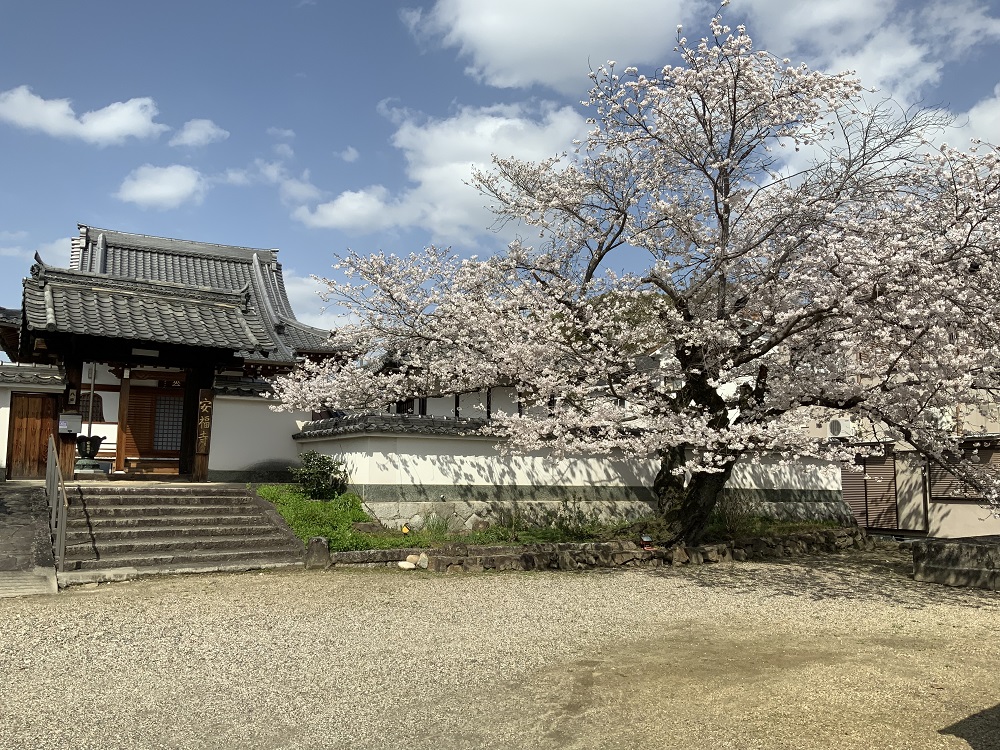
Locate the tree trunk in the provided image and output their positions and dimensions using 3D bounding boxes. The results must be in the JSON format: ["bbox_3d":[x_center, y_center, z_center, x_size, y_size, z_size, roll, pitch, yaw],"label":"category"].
[{"bbox_3d":[3.626,2.277,15.700,1.350,1.850,1.050,2,-7,-10],"label":"tree trunk"}]

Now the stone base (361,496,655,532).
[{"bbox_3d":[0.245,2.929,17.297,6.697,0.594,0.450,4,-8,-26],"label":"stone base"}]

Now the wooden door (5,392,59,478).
[{"bbox_3d":[-8.812,1.152,15.823,0.798,1.632,0.120,4,-8,-28],"label":"wooden door"}]

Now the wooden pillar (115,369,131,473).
[{"bbox_3d":[-8.967,1.077,19.900,0.220,2.466,0.220,4,-8,-28],"label":"wooden pillar"}]

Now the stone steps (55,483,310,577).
[{"bbox_3d":[-5.484,2.518,14.041,3.464,1.160,3.200,5,-8,-30],"label":"stone steps"}]

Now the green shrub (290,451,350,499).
[{"bbox_3d":[-3.385,1.876,15.800,1.000,0.900,0.920,4,-8,-28],"label":"green shrub"}]

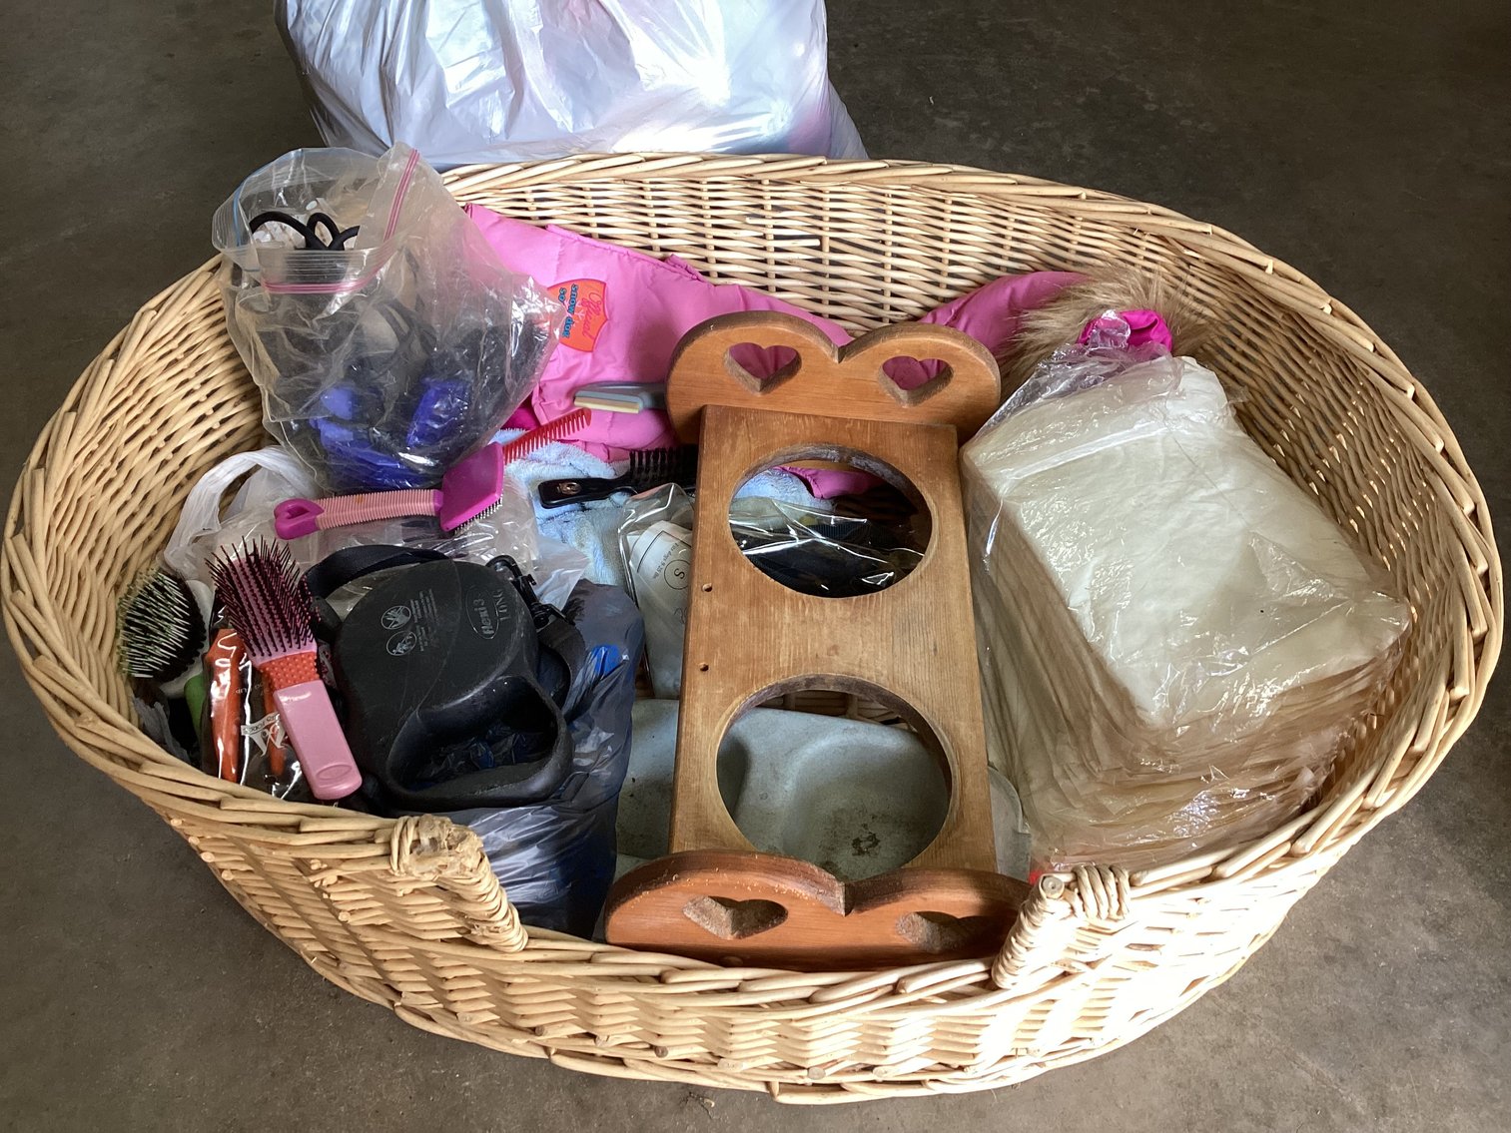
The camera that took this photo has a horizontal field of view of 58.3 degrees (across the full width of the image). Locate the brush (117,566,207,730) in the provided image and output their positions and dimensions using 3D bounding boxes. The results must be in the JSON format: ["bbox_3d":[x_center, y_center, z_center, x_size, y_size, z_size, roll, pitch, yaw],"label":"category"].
[{"bbox_3d":[-0.411,0.072,0.956,0.055,0.180,0.065,-4,29,-4],"label":"brush"}]

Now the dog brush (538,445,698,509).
[{"bbox_3d":[-0.092,-0.081,1.169,0.190,0.045,0.035,-11,16,-11],"label":"dog brush"}]

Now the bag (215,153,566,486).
[{"bbox_3d":[-0.281,-0.186,1.094,0.250,0.240,0.190,1,50,-1],"label":"bag"}]

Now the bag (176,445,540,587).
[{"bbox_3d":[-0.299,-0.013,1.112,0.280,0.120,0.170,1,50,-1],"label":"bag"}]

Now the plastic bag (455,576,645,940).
[{"bbox_3d":[-0.175,0.150,1.011,0.175,0.210,0.210,1,50,-1],"label":"plastic bag"}]

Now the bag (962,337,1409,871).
[{"bbox_3d":[0.293,0.032,1.092,0.235,0.240,0.320,-17,53,-15],"label":"bag"}]

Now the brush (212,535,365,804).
[{"bbox_3d":[-0.310,0.063,0.900,0.055,0.050,0.210,-24,55,-14],"label":"brush"}]

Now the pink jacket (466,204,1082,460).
[{"bbox_3d":[0.012,-0.204,1.235,0.550,0.190,0.190,1,50,-1],"label":"pink jacket"}]

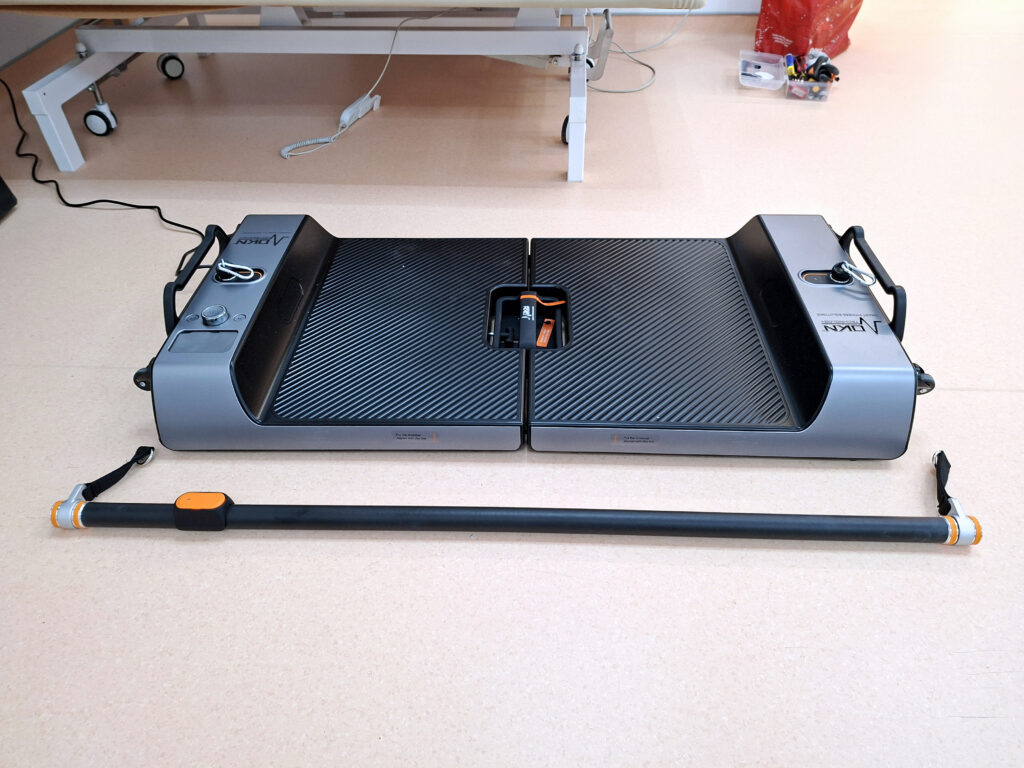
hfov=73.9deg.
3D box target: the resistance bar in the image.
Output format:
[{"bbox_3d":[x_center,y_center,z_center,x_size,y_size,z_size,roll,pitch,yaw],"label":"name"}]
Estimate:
[{"bbox_3d":[-0.009,0.140,0.932,1.226,0.048,0.151,0,41,2],"label":"resistance bar"}]

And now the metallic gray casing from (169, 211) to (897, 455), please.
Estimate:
[{"bbox_3d":[0.027,-0.128,1.179,1.237,0.122,0.589,0,41,2],"label":"metallic gray casing"}]

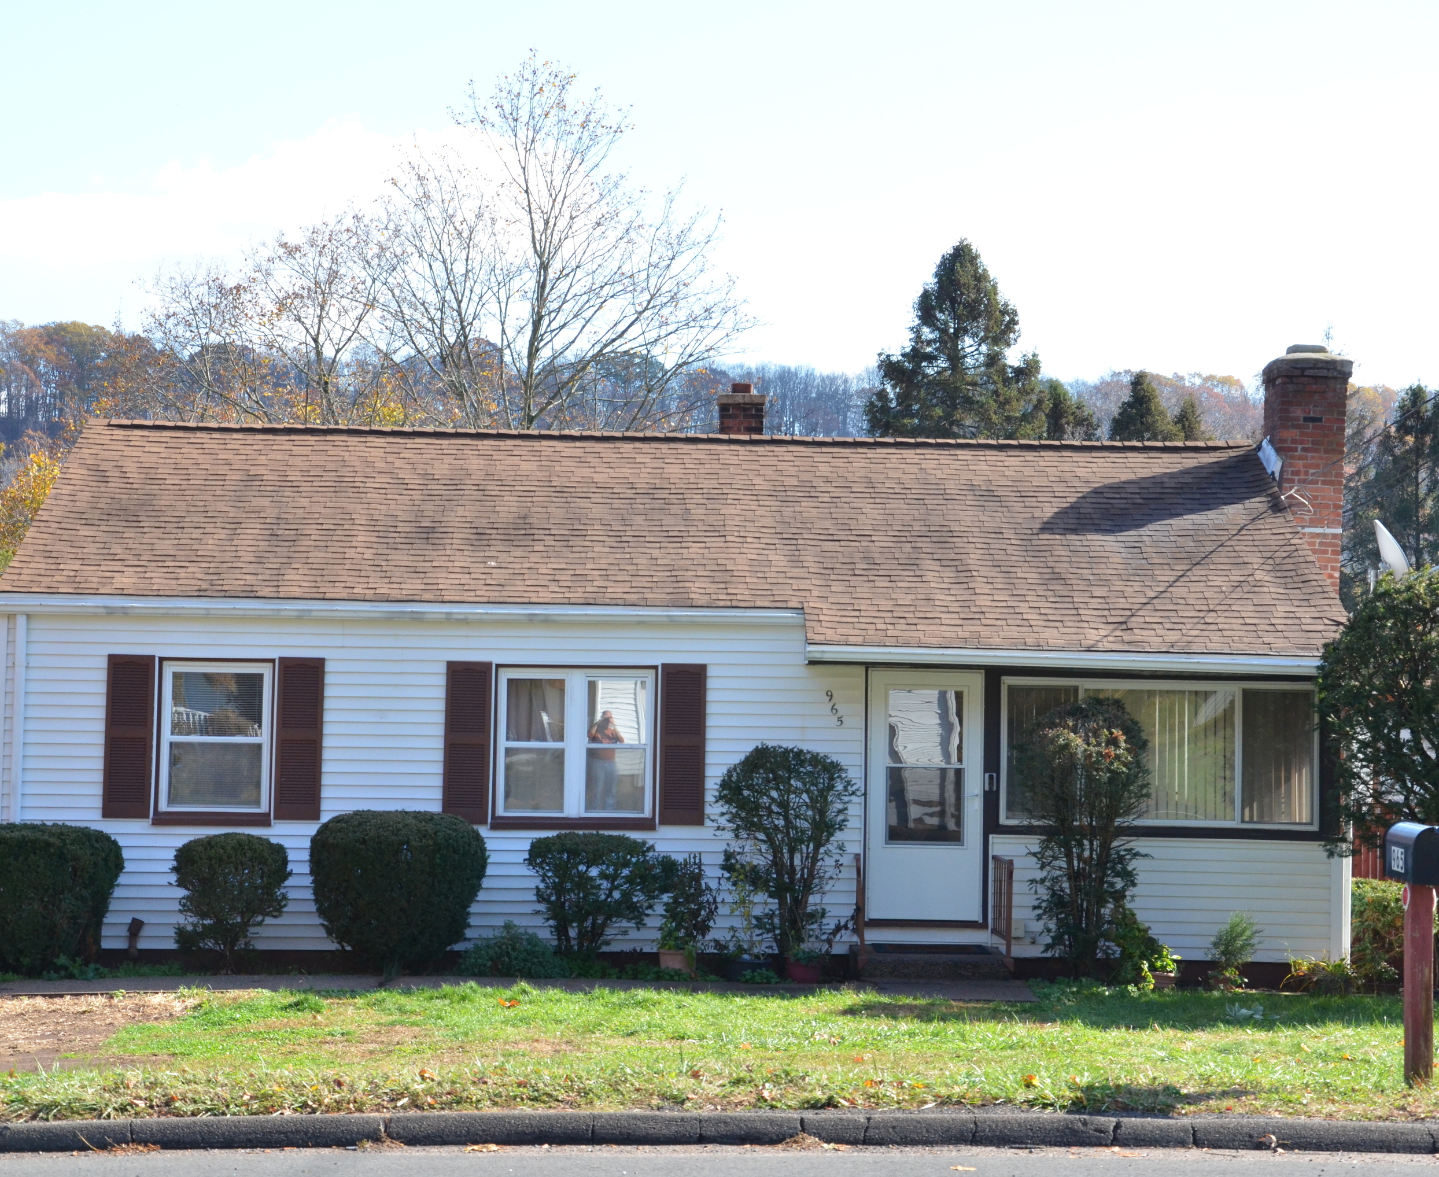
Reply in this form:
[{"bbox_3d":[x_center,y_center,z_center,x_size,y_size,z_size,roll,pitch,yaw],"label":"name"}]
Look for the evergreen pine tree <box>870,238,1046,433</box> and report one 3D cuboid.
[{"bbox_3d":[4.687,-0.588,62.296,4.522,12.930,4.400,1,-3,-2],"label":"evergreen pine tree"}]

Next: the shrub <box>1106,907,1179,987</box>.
[{"bbox_3d":[3.367,2.845,24.679,0.533,0.615,0.580,1,-3,-2],"label":"shrub"}]

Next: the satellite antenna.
[{"bbox_3d":[5.851,-0.332,27.000,0.310,0.530,0.550,1,-3,-2],"label":"satellite antenna"}]

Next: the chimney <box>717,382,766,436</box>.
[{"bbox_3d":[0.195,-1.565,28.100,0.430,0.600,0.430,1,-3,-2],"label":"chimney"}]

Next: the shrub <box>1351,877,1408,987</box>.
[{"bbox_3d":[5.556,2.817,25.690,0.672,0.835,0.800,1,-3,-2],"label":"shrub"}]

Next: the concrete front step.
[{"bbox_3d":[1.657,2.947,24.503,1.173,0.195,1.080,1,-3,-2],"label":"concrete front step"}]

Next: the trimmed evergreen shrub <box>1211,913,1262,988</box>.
[{"bbox_3d":[4.010,2.809,24.100,0.390,0.590,0.380,1,-3,-2],"label":"trimmed evergreen shrub"}]

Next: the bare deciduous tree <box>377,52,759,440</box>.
[{"bbox_3d":[-2.835,-2.060,55.080,6.615,14.986,6.400,1,-3,-2],"label":"bare deciduous tree"}]

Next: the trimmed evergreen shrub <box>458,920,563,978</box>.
[{"bbox_3d":[-1.652,2.841,24.558,0.812,0.421,0.700,1,-3,-2],"label":"trimmed evergreen shrub"}]

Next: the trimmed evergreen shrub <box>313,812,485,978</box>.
[{"bbox_3d":[-2.464,2.338,23.800,1.340,1.240,1.200,1,-3,-2],"label":"trimmed evergreen shrub"}]

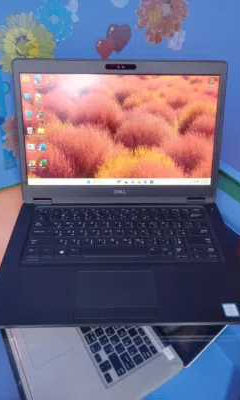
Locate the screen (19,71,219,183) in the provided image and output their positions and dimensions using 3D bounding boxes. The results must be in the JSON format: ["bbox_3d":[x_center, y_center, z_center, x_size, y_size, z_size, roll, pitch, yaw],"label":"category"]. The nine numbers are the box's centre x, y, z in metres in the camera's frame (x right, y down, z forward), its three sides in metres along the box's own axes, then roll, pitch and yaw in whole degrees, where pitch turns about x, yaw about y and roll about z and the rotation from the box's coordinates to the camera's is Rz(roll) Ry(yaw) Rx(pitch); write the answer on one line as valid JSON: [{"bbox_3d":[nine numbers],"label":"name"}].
[{"bbox_3d":[0.000,-0.110,0.488,0.312,0.177,0.005,0,15,-2],"label":"screen"}]

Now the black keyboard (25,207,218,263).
[{"bbox_3d":[0.002,0.049,0.466,0.277,0.006,0.121,0,38,-2],"label":"black keyboard"}]

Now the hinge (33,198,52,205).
[{"bbox_3d":[-0.132,0.001,0.515,0.032,0.011,0.011,0,38,-2],"label":"hinge"}]

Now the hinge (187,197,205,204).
[{"bbox_3d":[0.132,0.000,0.525,0.032,0.011,0.011,0,38,-2],"label":"hinge"}]

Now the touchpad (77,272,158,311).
[{"bbox_3d":[-0.006,0.113,0.384,0.100,0.003,0.055,0,38,-2],"label":"touchpad"}]

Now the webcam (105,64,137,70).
[{"bbox_3d":[0.001,-0.205,0.463,0.049,0.008,0.005,0,15,-2],"label":"webcam"}]

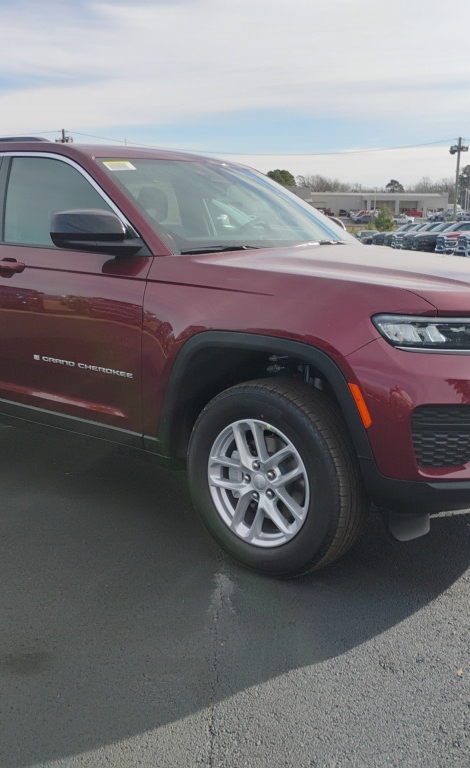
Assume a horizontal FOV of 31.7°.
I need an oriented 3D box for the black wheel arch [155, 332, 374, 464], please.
[{"bbox_3d":[0.107,0.084,3.152,1.050,0.570,0.180,9,13,38],"label":"black wheel arch"}]

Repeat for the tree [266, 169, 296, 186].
[{"bbox_3d":[11.107,-45.998,200.000,7.800,12.500,7.800,1,10,0],"label":"tree"}]

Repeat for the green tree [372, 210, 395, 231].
[{"bbox_3d":[19.854,-21.779,110.000,2.800,3.500,2.800,1,10,0],"label":"green tree"}]

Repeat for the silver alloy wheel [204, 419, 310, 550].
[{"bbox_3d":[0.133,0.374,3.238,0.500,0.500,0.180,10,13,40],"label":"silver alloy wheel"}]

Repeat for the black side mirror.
[{"bbox_3d":[-0.584,-0.639,3.498,0.280,0.195,0.260,-7,13,-36],"label":"black side mirror"}]

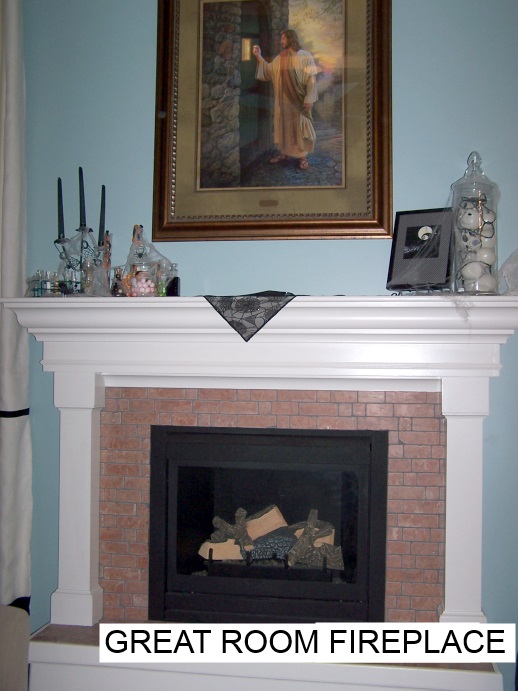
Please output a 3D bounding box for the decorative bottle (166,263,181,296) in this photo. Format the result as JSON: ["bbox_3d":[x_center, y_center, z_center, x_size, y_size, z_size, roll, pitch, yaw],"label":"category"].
[{"bbox_3d":[-0.325,-0.245,2.874,0.051,0.136,0.051,0,-1,9],"label":"decorative bottle"}]

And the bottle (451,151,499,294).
[{"bbox_3d":[0.771,-0.431,2.712,0.168,0.527,0.168,0,-1,9],"label":"bottle"}]

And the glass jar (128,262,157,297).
[{"bbox_3d":[-0.442,-0.250,2.893,0.109,0.144,0.109,1,-1,0],"label":"glass jar"}]

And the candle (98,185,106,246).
[{"bbox_3d":[-0.612,-0.505,2.957,0.023,0.243,0.023,2,-1,9],"label":"candle"}]

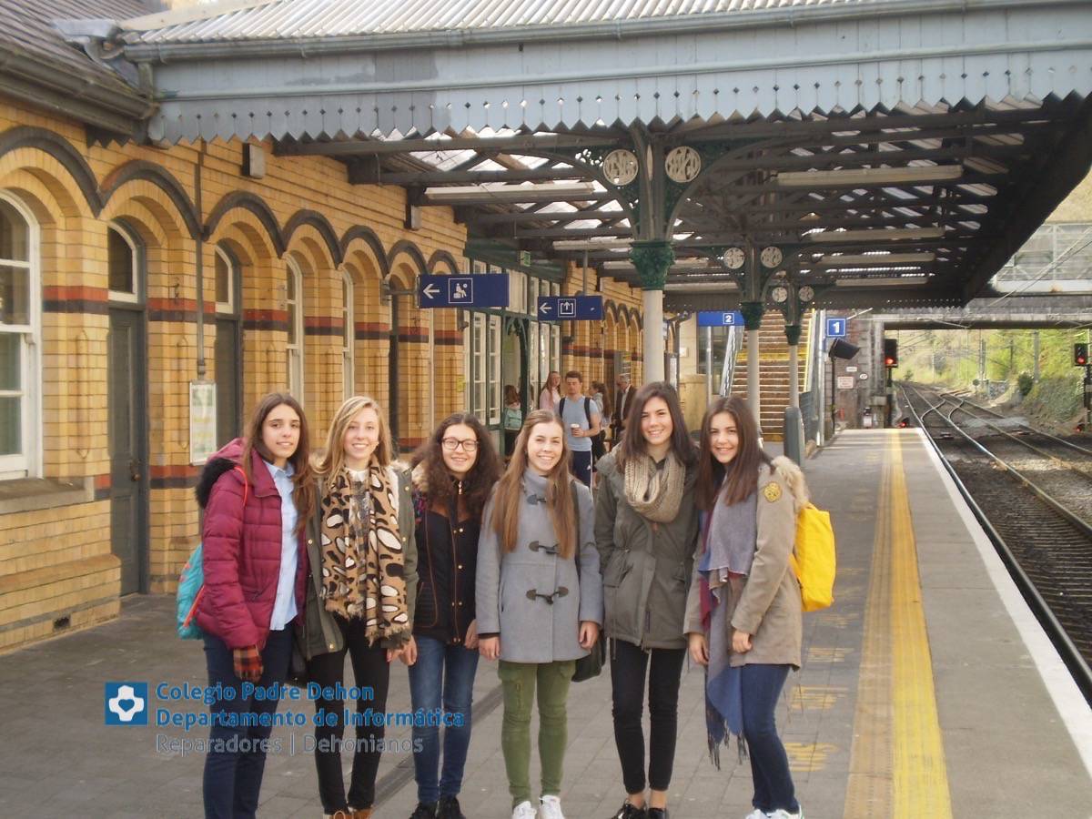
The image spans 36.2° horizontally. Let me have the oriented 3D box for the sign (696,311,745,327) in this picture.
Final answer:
[{"bbox_3d":[4.552,-2.336,43.000,1.290,0.390,0.060,0,1,12],"label":"sign"}]

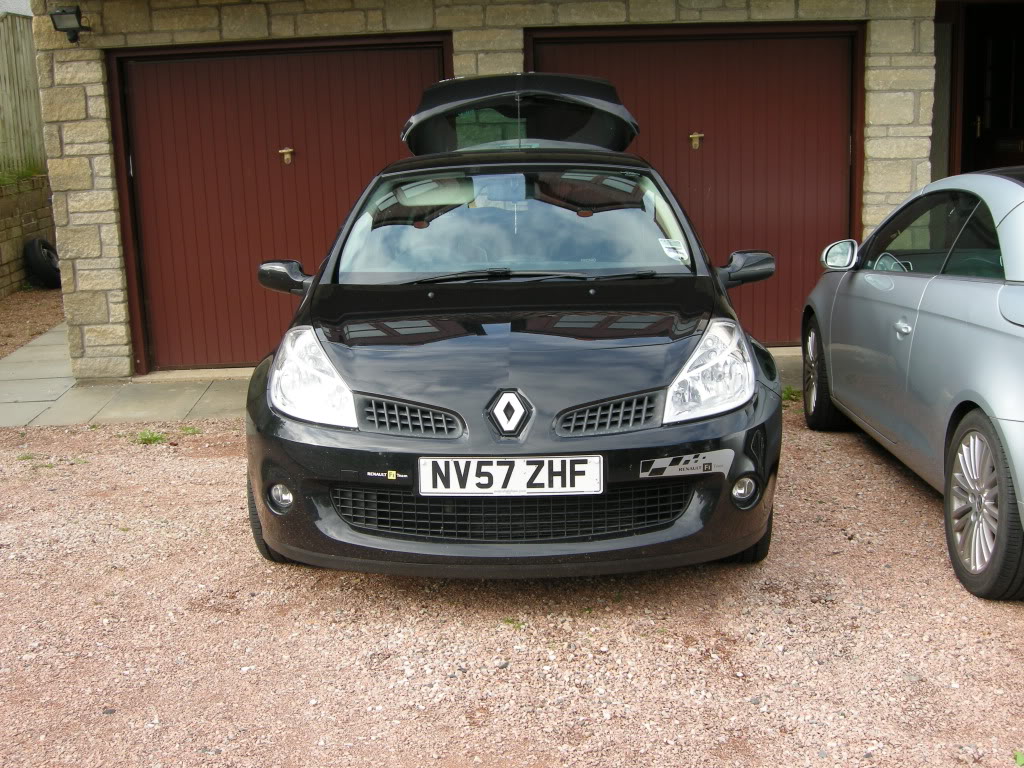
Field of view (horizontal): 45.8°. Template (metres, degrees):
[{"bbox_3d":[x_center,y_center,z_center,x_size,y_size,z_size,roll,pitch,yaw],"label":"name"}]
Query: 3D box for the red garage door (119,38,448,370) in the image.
[{"bbox_3d":[-1.481,-1.142,8.083,2.108,2.110,0.080,-2,14,1],"label":"red garage door"}]

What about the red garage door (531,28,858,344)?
[{"bbox_3d":[1.219,-1.289,8.080,2.160,2.100,0.100,-2,11,-1],"label":"red garage door"}]

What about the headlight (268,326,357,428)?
[{"bbox_3d":[-0.603,-0.022,3.730,0.310,0.270,0.460,-1,10,1],"label":"headlight"}]

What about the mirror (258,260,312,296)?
[{"bbox_3d":[-0.887,-0.411,4.730,0.220,0.145,0.140,-1,10,1],"label":"mirror"}]

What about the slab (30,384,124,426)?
[{"bbox_3d":[-2.745,0.148,7.710,0.380,0.050,0.960,-3,14,-5],"label":"slab"}]

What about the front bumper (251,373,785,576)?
[{"bbox_3d":[0.004,0.253,3.690,1.740,0.530,0.580,-1,10,1],"label":"front bumper"}]

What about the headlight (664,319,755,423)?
[{"bbox_3d":[0.601,-0.050,3.726,0.302,0.238,0.420,-1,11,2],"label":"headlight"}]

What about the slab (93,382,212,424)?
[{"bbox_3d":[-2.300,0.133,7.790,0.580,0.050,0.900,-2,11,-1],"label":"slab"}]

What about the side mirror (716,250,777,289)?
[{"bbox_3d":[0.905,-0.448,4.720,0.225,0.140,0.130,-1,11,2],"label":"side mirror"}]

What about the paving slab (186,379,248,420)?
[{"bbox_3d":[-1.720,0.110,7.790,0.580,0.050,0.900,-2,11,-1],"label":"paving slab"}]

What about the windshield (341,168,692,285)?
[{"bbox_3d":[0.014,-0.603,4.713,1.345,0.140,0.880,-1,38,2],"label":"windshield"}]

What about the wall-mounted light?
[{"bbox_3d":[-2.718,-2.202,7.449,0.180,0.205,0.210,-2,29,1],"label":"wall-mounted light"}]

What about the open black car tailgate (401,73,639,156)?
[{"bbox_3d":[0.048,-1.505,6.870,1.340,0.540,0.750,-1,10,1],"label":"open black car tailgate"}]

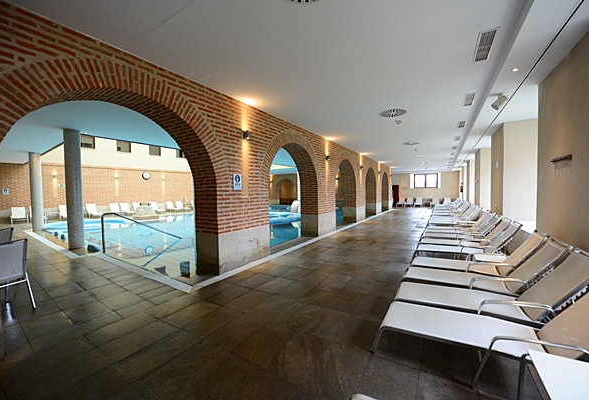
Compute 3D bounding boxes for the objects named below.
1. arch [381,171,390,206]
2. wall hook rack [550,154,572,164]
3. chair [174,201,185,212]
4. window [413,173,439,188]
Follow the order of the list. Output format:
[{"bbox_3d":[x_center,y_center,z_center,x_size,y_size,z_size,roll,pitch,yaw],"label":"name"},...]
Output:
[{"bbox_3d":[6.495,-0.717,17.493,0.600,2.945,3.300,0,2,32],"label":"arch"},{"bbox_3d":[3.166,-0.478,2.804,0.060,0.070,0.490,0,2,32],"label":"wall hook rack"},{"bbox_3d":[-10.783,0.539,22.503,1.650,0.950,0.660,0,2,35],"label":"chair"},{"bbox_3d":[12.561,-1.827,22.368,1.970,1.360,0.120,0,2,32],"label":"window"}]

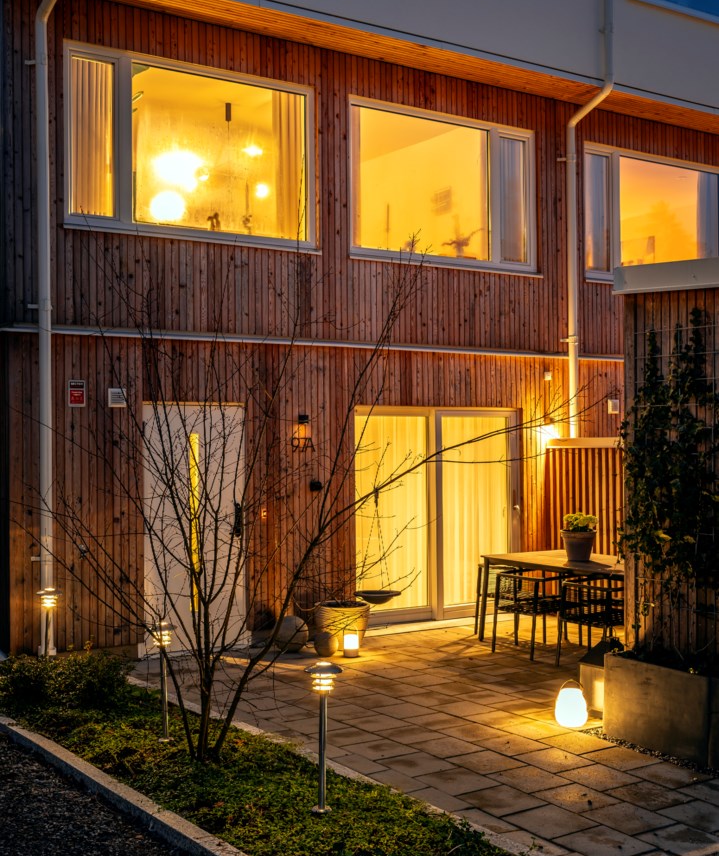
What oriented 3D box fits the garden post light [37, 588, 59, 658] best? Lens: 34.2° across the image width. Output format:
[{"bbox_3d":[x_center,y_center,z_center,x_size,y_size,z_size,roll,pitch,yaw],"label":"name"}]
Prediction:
[{"bbox_3d":[-2.257,1.526,8.500,0.183,0.703,0.183,0,-1,-34],"label":"garden post light"}]

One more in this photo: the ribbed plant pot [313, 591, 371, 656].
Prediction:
[{"bbox_3d":[-0.146,1.700,10.074,0.488,0.389,0.488,-1,-1,0],"label":"ribbed plant pot"}]

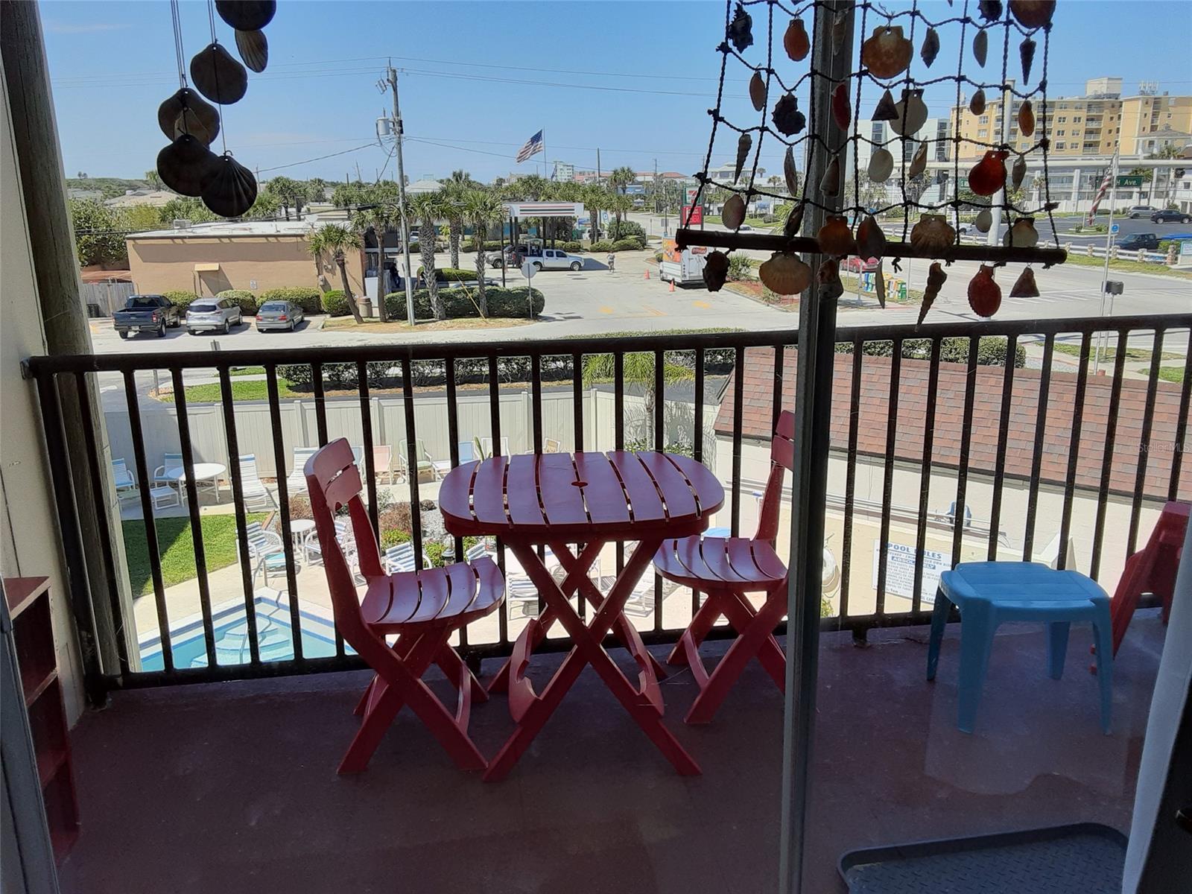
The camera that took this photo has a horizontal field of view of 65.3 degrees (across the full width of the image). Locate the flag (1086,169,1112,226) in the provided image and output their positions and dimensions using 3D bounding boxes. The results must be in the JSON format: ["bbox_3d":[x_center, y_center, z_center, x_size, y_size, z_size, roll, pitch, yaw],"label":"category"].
[{"bbox_3d":[14.888,-7.451,27.500,0.780,1.750,0.350,7,17,27],"label":"flag"}]

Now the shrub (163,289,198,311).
[{"bbox_3d":[-22.557,-7.847,50.685,1.850,1.300,1.400,-2,15,-3],"label":"shrub"}]

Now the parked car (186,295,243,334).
[{"bbox_3d":[-18.438,-6.477,45.166,1.860,1.680,4.520,-3,16,-6],"label":"parked car"}]

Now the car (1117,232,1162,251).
[{"bbox_3d":[47.155,-17.428,80.000,5.400,1.800,1.900,-2,15,-5],"label":"car"}]

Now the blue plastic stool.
[{"bbox_3d":[1.223,0.573,2.680,0.410,0.384,0.335,-1,15,1],"label":"blue plastic stool"}]

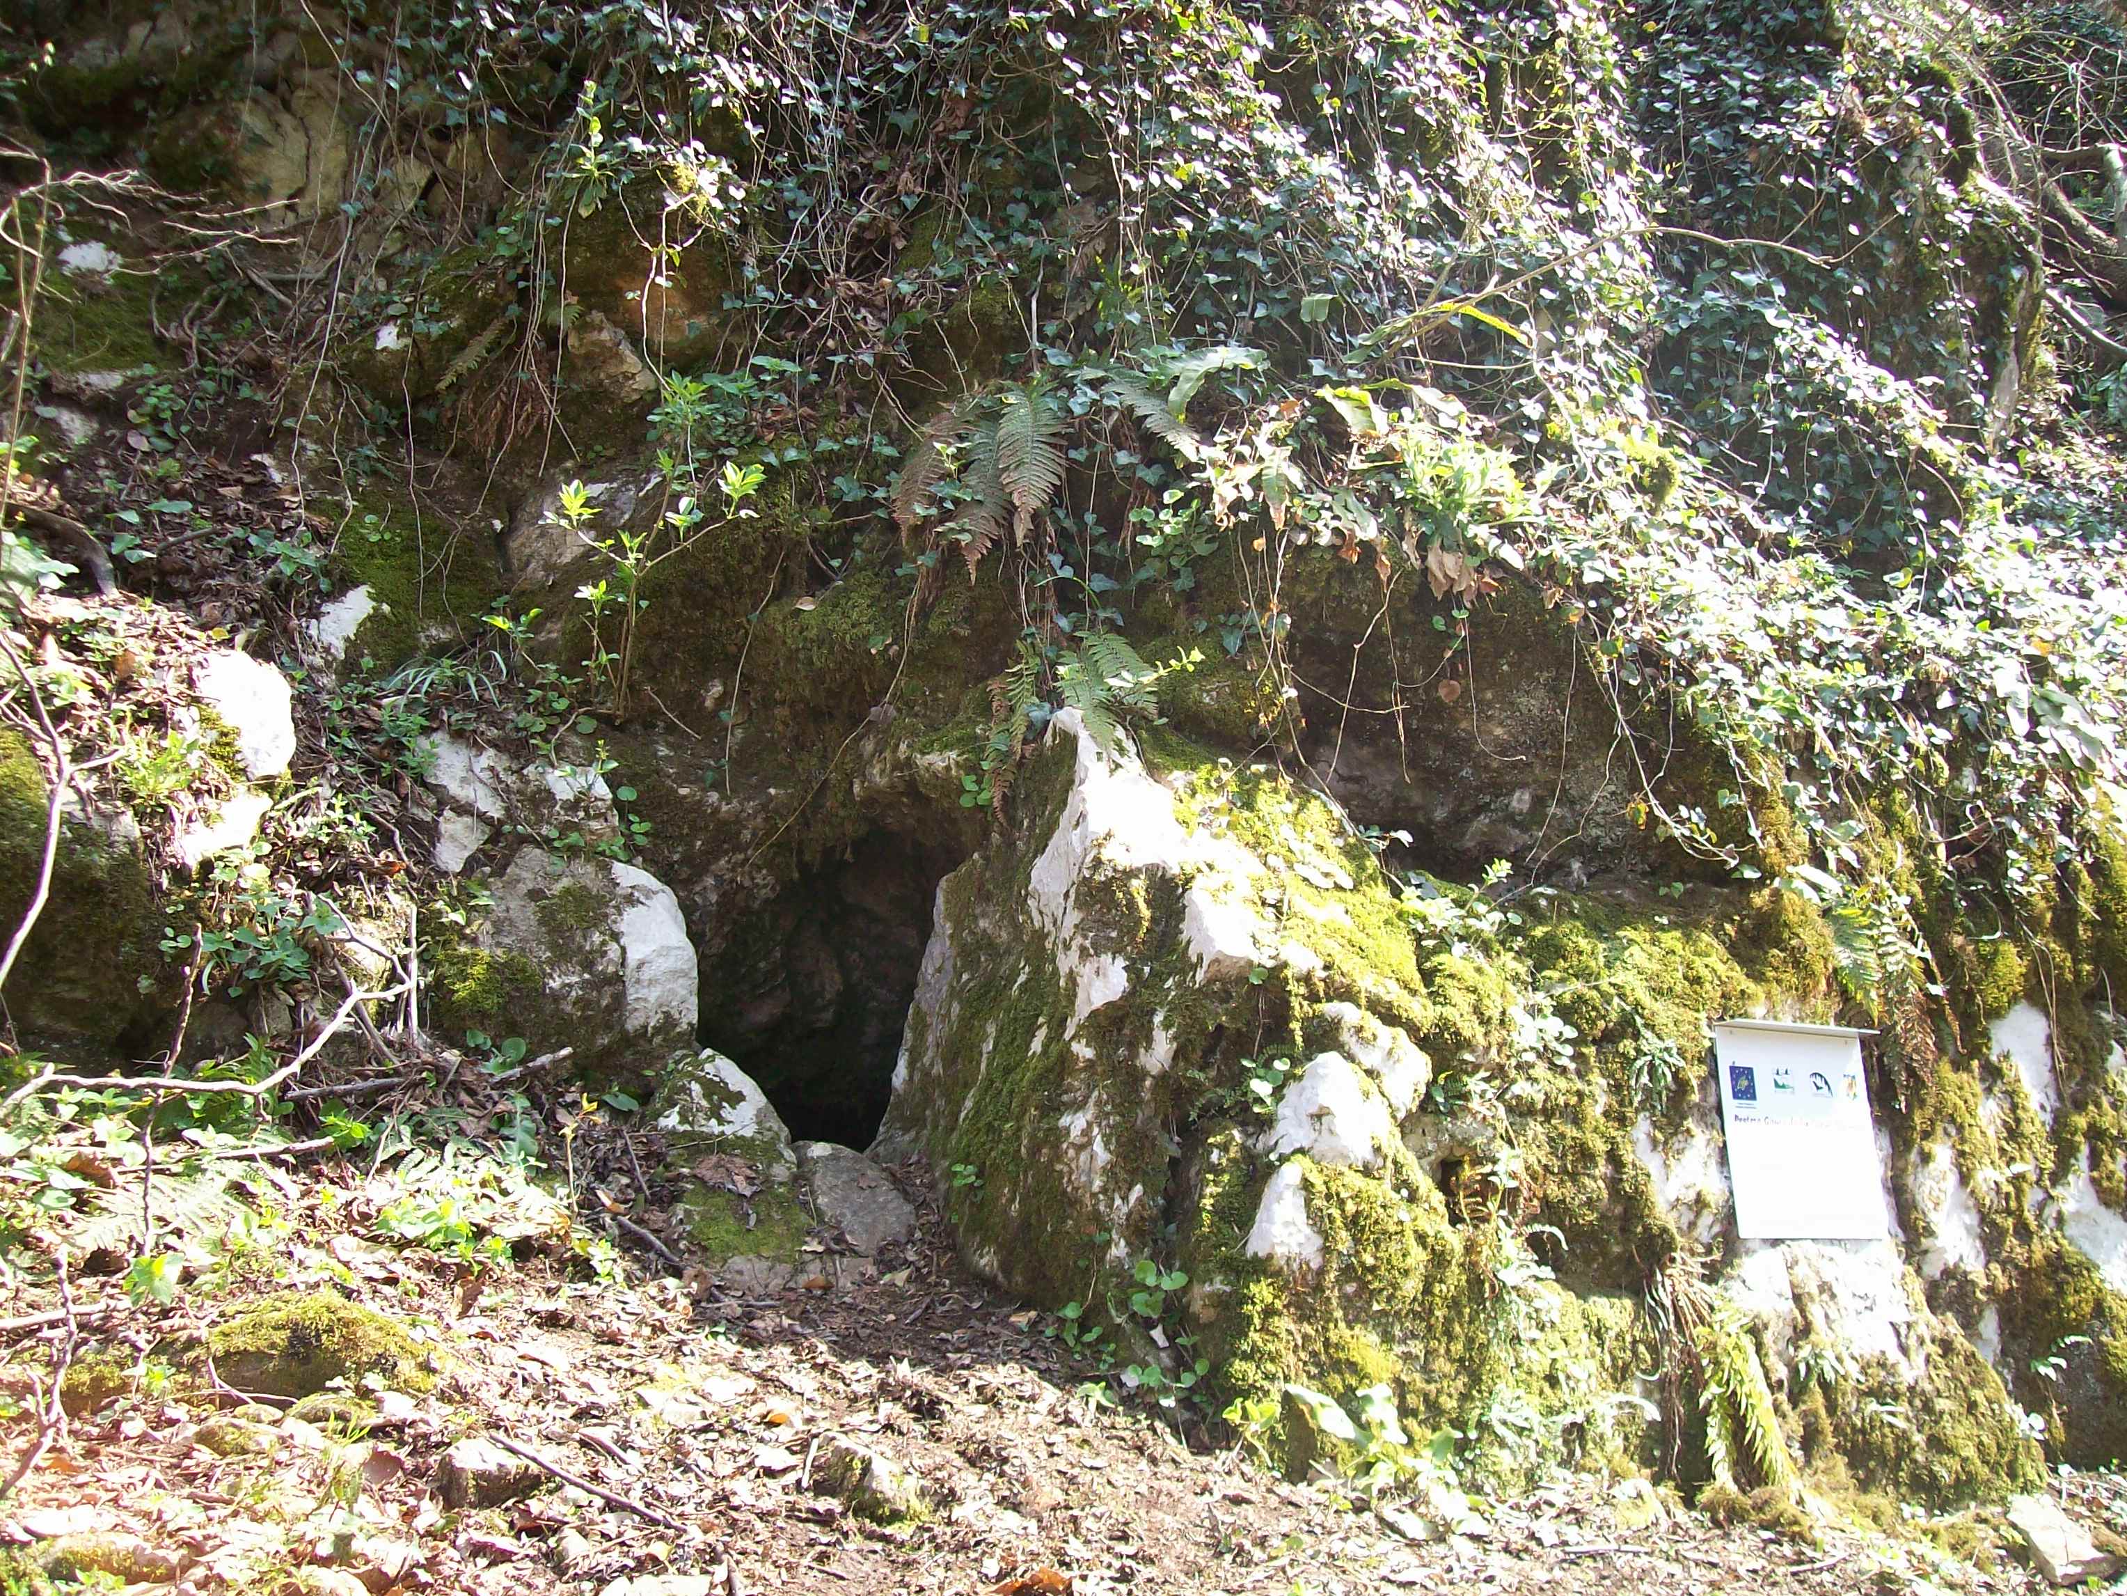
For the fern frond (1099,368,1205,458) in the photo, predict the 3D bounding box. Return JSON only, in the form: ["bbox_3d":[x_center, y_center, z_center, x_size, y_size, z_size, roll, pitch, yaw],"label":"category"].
[{"bbox_3d":[0.209,-0.883,5.100,0.250,0.200,0.160,-1,2,-20],"label":"fern frond"}]

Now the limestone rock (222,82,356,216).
[{"bbox_3d":[-2.378,-1.985,6.800,0.398,0.406,0.320,0,-2,0],"label":"limestone rock"}]

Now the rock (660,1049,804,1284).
[{"bbox_3d":[-0.749,0.832,5.000,0.350,0.460,0.360,0,2,-10],"label":"rock"}]

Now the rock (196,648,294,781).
[{"bbox_3d":[-1.883,-0.193,5.100,0.230,0.290,0.240,0,-2,0],"label":"rock"}]

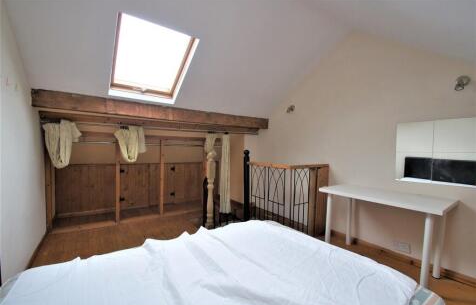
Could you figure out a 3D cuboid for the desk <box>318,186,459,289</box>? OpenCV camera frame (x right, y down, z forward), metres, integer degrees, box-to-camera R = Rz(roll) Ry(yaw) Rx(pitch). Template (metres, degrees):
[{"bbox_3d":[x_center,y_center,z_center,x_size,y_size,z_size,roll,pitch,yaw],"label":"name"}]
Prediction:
[{"bbox_3d":[1.472,0.804,2.071,0.590,0.735,1.000,0,1,-36],"label":"desk"}]

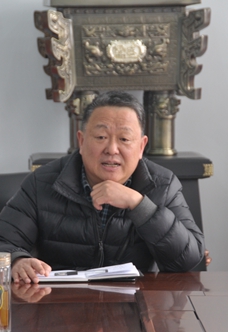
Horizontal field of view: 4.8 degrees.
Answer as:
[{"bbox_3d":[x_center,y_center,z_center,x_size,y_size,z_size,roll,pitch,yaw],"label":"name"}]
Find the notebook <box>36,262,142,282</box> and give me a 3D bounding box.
[{"bbox_3d":[-0.070,0.272,6.855,0.270,0.030,0.210,0,2,-6],"label":"notebook"}]

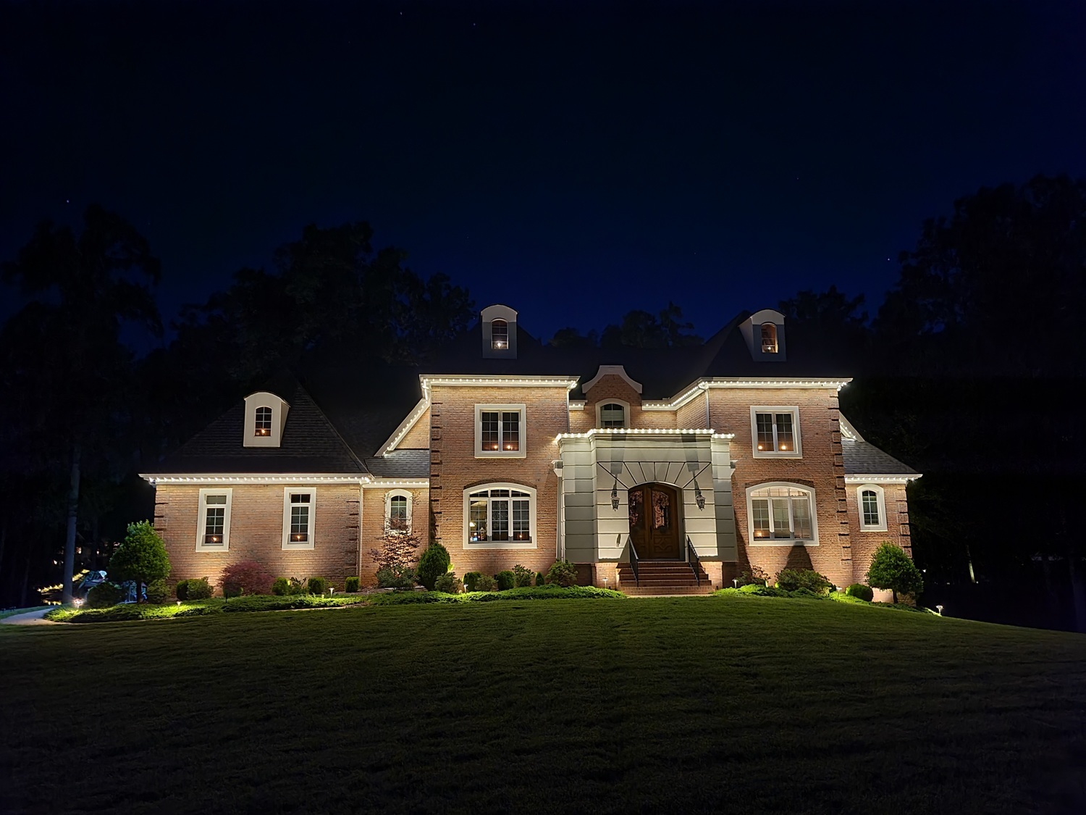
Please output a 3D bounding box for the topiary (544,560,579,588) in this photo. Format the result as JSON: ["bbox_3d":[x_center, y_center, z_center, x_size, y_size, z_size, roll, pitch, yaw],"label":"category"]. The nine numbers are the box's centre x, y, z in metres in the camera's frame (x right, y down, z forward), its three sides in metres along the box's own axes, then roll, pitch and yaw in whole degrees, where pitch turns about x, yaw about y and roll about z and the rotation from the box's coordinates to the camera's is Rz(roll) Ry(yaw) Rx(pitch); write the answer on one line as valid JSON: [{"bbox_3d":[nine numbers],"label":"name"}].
[{"bbox_3d":[0.579,5.178,25.204,1.085,0.928,1.085,0,-11,-7],"label":"topiary"}]

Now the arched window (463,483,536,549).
[{"bbox_3d":[-1.408,3.572,26.869,2.401,2.133,0.150,0,-11,-7],"label":"arched window"}]

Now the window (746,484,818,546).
[{"bbox_3d":[8.196,3.659,27.960,2.463,2.104,0.150,0,-11,-7],"label":"window"}]

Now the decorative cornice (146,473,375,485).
[{"bbox_3d":[-9.097,2.292,26.182,7.188,0.294,0.500,0,-11,-7],"label":"decorative cornice"}]

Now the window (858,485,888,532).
[{"bbox_3d":[11.811,3.603,29.228,0.959,1.692,0.200,0,-11,-6],"label":"window"}]

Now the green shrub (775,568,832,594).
[{"bbox_3d":[8.529,5.677,26.697,1.880,0.814,1.450,0,-11,-6],"label":"green shrub"}]

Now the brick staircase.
[{"bbox_3d":[3.673,5.179,24.741,2.757,0.958,1.400,0,-11,-7],"label":"brick staircase"}]

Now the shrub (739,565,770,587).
[{"bbox_3d":[6.967,5.582,26.836,1.035,0.791,0.961,0,-11,-6],"label":"shrub"}]

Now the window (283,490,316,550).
[{"bbox_3d":[-7.877,3.610,26.371,1.013,1.943,0.150,0,-11,-7],"label":"window"}]

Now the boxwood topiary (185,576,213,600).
[{"bbox_3d":[-10.573,5.568,25.130,0.808,0.690,0.860,0,-11,-6],"label":"boxwood topiary"}]

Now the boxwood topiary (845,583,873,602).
[{"bbox_3d":[10.545,6.183,27.175,0.972,0.674,0.931,0,-11,-6],"label":"boxwood topiary"}]

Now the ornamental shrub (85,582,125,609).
[{"bbox_3d":[-12.897,5.523,24.032,1.100,0.757,1.100,0,-11,-6],"label":"ornamental shrub"}]

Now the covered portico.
[{"bbox_3d":[3.505,3.282,26.446,5.950,4.949,1.950,0,-11,-7],"label":"covered portico"}]

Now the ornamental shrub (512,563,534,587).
[{"bbox_3d":[-0.639,5.397,26.129,0.708,0.802,0.729,0,-11,-6],"label":"ornamental shrub"}]

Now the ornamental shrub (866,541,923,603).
[{"bbox_3d":[12.010,5.606,27.816,1.900,2.011,1.850,0,-11,-6],"label":"ornamental shrub"}]

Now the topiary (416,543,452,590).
[{"bbox_3d":[-3.451,5.036,25.820,1.119,1.477,1.133,0,-11,-6],"label":"topiary"}]

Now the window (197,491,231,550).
[{"bbox_3d":[-10.691,3.674,26.558,1.002,2.028,0.200,0,-11,-6],"label":"window"}]

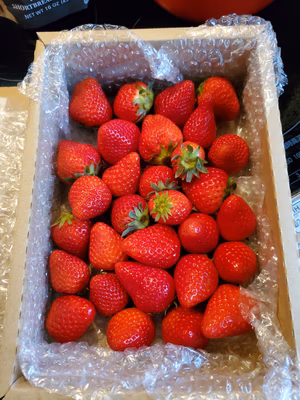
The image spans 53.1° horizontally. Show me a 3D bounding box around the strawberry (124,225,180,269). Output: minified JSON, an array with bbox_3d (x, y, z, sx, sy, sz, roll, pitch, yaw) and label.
[{"bbox_3d":[0.001,0.044,0.287,0.055,0.041,0.041,9,75,-12],"label":"strawberry"}]

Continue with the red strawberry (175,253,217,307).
[{"bbox_3d":[0.036,0.063,0.233,0.033,0.033,0.042,19,75,7],"label":"red strawberry"}]

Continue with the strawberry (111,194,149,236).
[{"bbox_3d":[-0.017,0.013,0.253,0.035,0.033,0.033,30,76,32],"label":"strawberry"}]

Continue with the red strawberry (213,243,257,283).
[{"bbox_3d":[0.083,0.062,0.296,0.042,0.045,0.042,0,72,13],"label":"red strawberry"}]

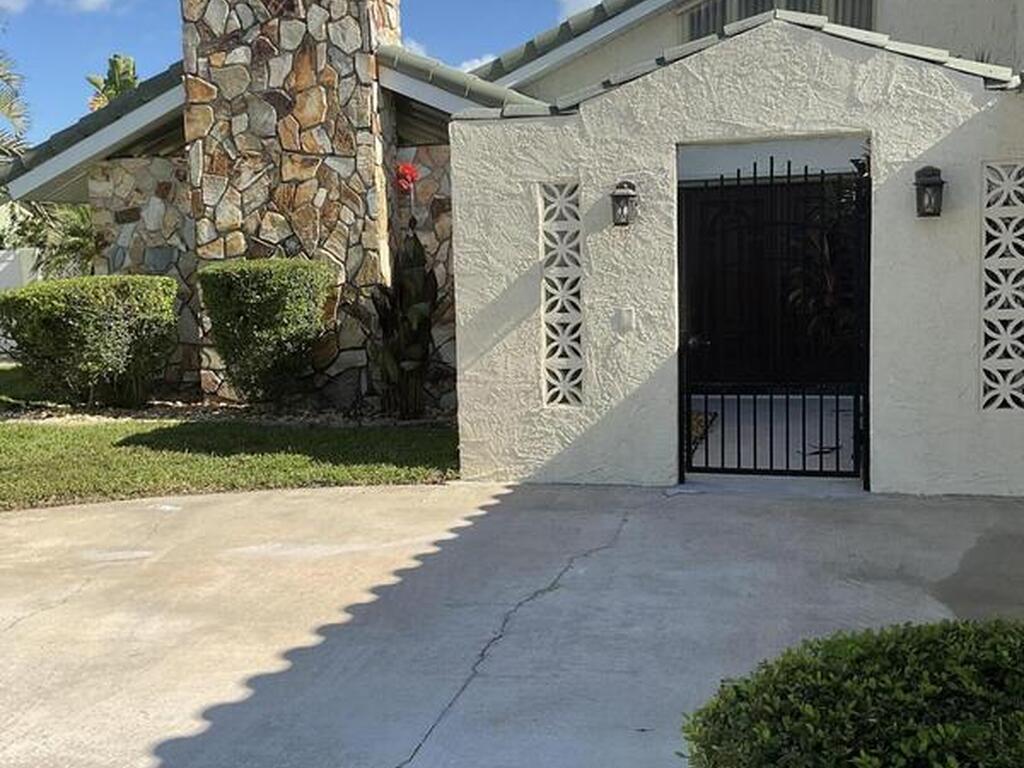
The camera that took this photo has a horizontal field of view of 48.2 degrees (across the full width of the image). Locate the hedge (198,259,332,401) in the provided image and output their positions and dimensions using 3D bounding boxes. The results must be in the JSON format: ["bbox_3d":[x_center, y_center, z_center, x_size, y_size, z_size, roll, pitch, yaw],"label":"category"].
[{"bbox_3d":[-2.608,-0.566,12.100,1.280,1.481,1.100,0,6,15],"label":"hedge"}]

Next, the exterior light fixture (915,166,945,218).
[{"bbox_3d":[2.490,-1.142,6.821,0.175,0.305,0.190,0,6,15],"label":"exterior light fixture"}]

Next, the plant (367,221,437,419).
[{"bbox_3d":[-1.034,-0.634,10.900,0.620,1.906,0.580,0,6,15],"label":"plant"}]

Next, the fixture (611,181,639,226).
[{"bbox_3d":[0.718,-1.153,7.304,0.175,0.290,0.190,0,6,15],"label":"fixture"}]

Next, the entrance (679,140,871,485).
[{"bbox_3d":[1.676,-0.433,7.327,1.181,2.200,0.220,0,6,15],"label":"entrance"}]

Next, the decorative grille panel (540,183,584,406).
[{"bbox_3d":[0.337,-0.597,7.623,0.305,1.500,0.100,0,6,15],"label":"decorative grille panel"}]

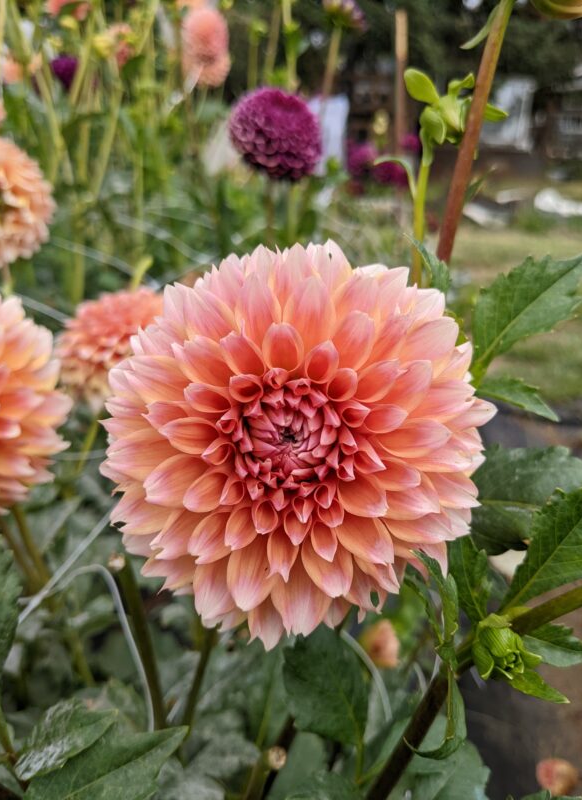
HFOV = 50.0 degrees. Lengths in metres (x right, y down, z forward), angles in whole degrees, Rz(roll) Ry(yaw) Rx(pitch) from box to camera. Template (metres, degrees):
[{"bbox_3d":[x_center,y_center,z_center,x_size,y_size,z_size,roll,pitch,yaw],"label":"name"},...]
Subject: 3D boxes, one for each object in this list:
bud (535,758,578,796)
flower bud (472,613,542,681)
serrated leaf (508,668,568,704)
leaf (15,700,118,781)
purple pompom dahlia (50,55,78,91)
[{"bbox_3d":[0.192,0.272,0.450,0.031,0.027,0.031,0,22,0],"label":"bud"},{"bbox_3d":[0.077,0.088,0.222,0.023,0.023,0.023,-9,26,-18],"label":"flower bud"},{"bbox_3d":[0.090,0.105,0.231,0.027,0.006,0.011,25,50,11],"label":"serrated leaf"},{"bbox_3d":[-0.102,0.155,0.283,0.051,0.013,0.033,-31,48,-12],"label":"leaf"},{"bbox_3d":[-0.474,-0.680,1.300,0.059,0.066,0.059,0,22,0],"label":"purple pompom dahlia"}]

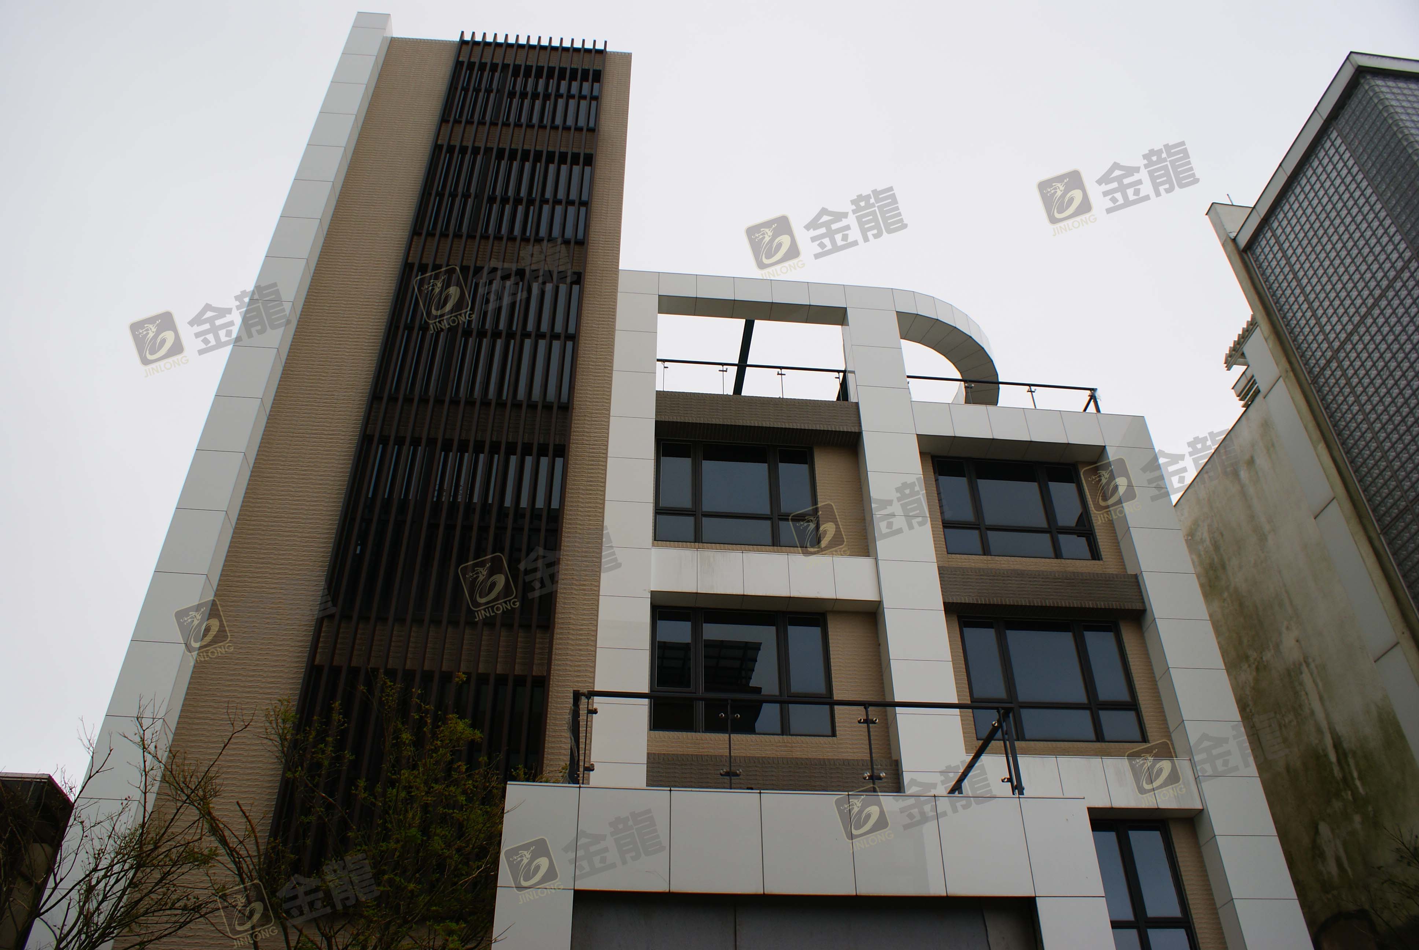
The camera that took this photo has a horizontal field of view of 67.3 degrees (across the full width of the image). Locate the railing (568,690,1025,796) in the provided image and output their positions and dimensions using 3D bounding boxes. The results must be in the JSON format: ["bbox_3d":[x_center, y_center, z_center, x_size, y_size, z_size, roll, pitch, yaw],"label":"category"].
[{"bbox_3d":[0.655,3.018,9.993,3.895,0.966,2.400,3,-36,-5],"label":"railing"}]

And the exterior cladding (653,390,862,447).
[{"bbox_3d":[0.871,-1.016,19.376,3.734,0.699,0.464,3,-37,-5],"label":"exterior cladding"}]

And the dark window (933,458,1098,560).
[{"bbox_3d":[5.492,0.586,19.226,2.783,2.122,0.120,3,-36,-5],"label":"dark window"}]

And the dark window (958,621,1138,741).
[{"bbox_3d":[5.464,3.248,17.107,2.843,2.156,0.130,3,-37,-5],"label":"dark window"}]

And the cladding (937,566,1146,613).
[{"bbox_3d":[5.493,1.961,17.841,3.619,0.699,0.308,3,-37,-5],"label":"cladding"}]

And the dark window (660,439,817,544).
[{"bbox_3d":[0.478,0.330,18.807,2.846,2.158,0.120,3,-36,-5],"label":"dark window"}]

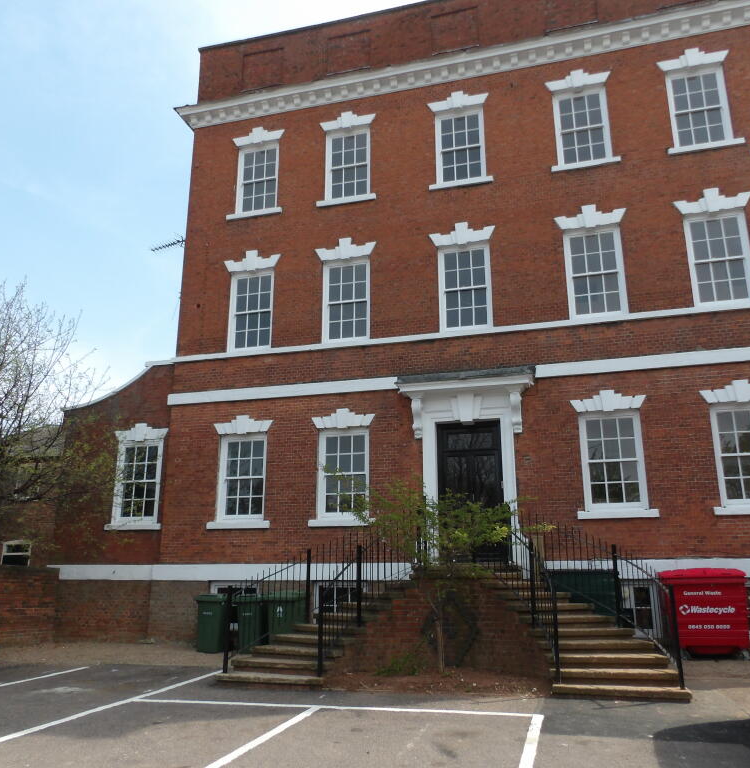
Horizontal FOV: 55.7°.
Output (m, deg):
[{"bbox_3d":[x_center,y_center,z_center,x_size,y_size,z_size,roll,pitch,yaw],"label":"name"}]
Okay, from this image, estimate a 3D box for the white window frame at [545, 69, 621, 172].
[{"bbox_3d":[4.918,-6.343,16.898,1.557,2.649,0.200,-4,-16,15],"label":"white window frame"}]

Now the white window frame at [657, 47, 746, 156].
[{"bbox_3d":[6.990,-6.164,15.328,1.498,2.523,0.200,-4,-16,15],"label":"white window frame"}]

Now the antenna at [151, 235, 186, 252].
[{"bbox_3d":[-5.579,-3.710,19.168,1.150,0.320,0.320,-8,-17,27],"label":"antenna"}]

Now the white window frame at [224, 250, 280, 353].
[{"bbox_3d":[-3.177,-2.139,18.094,1.594,2.733,0.200,-4,-16,15],"label":"white window frame"}]

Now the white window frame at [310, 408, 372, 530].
[{"bbox_3d":[-0.741,1.885,16.282,1.571,2.718,0.200,-4,-16,15],"label":"white window frame"}]

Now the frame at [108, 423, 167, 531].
[{"bbox_3d":[-5.609,2.188,16.855,1.503,2.541,0.200,-4,-16,15],"label":"frame"}]

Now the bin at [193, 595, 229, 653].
[{"bbox_3d":[-3.309,5.004,14.823,0.580,1.070,0.730,-2,-15,5],"label":"bin"}]

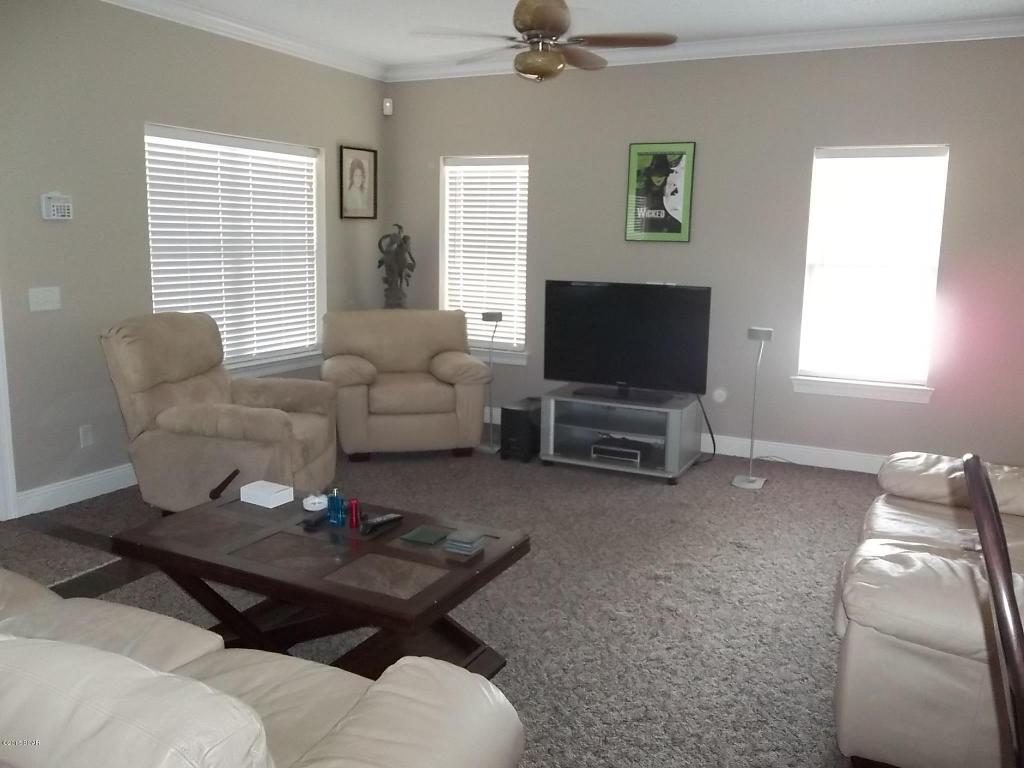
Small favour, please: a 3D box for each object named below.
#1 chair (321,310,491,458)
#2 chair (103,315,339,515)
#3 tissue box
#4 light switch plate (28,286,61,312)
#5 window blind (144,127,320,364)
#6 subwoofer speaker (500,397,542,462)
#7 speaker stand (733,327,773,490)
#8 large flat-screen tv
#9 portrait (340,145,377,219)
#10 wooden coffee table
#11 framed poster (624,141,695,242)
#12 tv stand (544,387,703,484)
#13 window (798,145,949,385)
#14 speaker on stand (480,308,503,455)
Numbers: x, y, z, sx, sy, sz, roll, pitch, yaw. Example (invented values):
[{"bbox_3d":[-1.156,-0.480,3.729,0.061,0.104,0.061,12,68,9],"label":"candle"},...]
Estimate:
[{"bbox_3d":[-0.751,-0.022,5.794,1.131,0.936,0.936,-1,11,-9],"label":"chair"},{"bbox_3d":[-1.554,0.126,4.386,1.010,1.000,0.820,2,11,5],"label":"chair"},{"bbox_3d":[-0.932,0.420,3.047,0.158,0.052,0.112,7,12,29],"label":"tissue box"},{"bbox_3d":[-2.397,-0.437,4.109,0.012,0.116,0.163,6,12,26],"label":"light switch plate"},{"bbox_3d":[-1.760,-0.862,5.278,0.068,1.462,1.460,6,12,24],"label":"window blind"},{"bbox_3d":[0.098,0.307,5.393,0.195,0.345,0.385,6,12,23],"label":"subwoofer speaker"},{"bbox_3d":[1.512,0.147,4.980,0.175,0.985,0.185,9,13,35],"label":"speaker stand"},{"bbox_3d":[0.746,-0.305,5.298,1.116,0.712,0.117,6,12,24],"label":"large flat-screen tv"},{"bbox_3d":[-1.167,-1.529,6.101,0.030,0.530,0.457,6,12,26],"label":"portrait"},{"bbox_3d":[-0.686,0.777,2.928,1.326,0.458,0.702,6,12,24],"label":"wooden coffee table"},{"bbox_3d":[1.026,-1.328,5.555,0.463,0.673,0.029,6,12,24],"label":"framed poster"},{"bbox_3d":[0.693,0.313,5.122,0.895,0.455,0.520,6,12,24],"label":"tv stand"},{"bbox_3d":[2.230,-0.725,4.976,0.745,1.445,0.100,6,12,26],"label":"window"},{"bbox_3d":[-0.149,-0.008,5.669,0.166,0.975,0.166,2,11,7],"label":"speaker on stand"}]

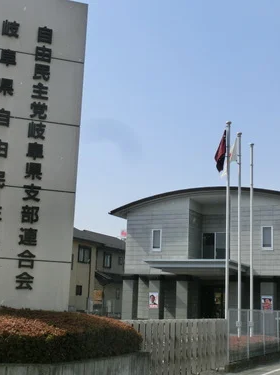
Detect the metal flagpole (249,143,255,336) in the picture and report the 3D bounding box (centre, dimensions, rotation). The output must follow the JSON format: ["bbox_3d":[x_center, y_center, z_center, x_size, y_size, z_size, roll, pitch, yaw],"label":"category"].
[{"bbox_3d":[4.750,2.255,23.266,0.170,8.600,0.170,-4,-13,27],"label":"metal flagpole"}]

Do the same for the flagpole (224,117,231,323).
[{"bbox_3d":[3.320,1.630,20.587,0.170,8.600,0.170,-4,-13,27],"label":"flagpole"}]

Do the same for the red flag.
[{"bbox_3d":[3.073,-1.371,20.900,0.500,1.580,0.300,1,-12,8],"label":"red flag"}]

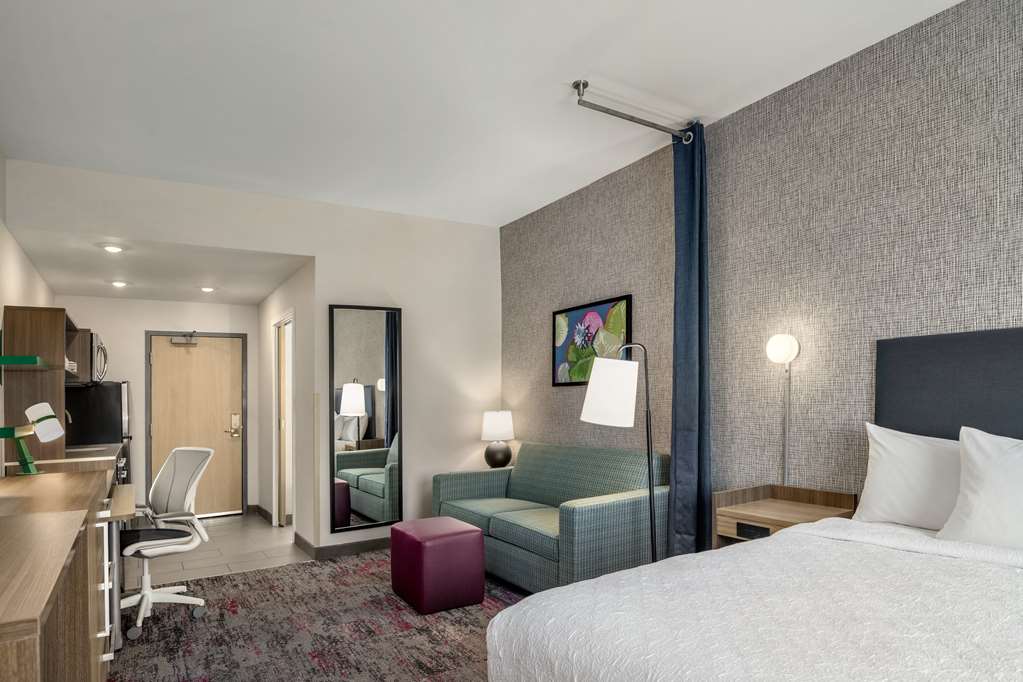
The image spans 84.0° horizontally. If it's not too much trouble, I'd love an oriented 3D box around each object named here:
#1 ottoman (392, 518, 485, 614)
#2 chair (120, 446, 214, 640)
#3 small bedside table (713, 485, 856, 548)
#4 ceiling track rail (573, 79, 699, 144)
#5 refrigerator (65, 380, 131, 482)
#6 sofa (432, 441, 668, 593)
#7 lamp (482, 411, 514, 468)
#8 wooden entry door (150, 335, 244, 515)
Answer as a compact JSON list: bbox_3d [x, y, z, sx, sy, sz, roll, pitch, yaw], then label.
[{"bbox_3d":[-0.471,1.432,3.667,0.425,0.445,0.460,1,-3,-35],"label":"ottoman"},{"bbox_3d":[-2.179,1.188,3.482,0.640,0.990,0.620,-3,-3,30],"label":"chair"},{"bbox_3d":[1.370,1.146,2.847,0.450,0.760,0.490,1,-3,-33],"label":"small bedside table"},{"bbox_3d":[0.722,-1.290,3.253,0.950,0.115,0.080,1,-3,-33],"label":"ceiling track rail"},{"bbox_3d":[-4.131,1.185,5.614,0.640,1.510,0.600,1,-3,-33],"label":"refrigerator"},{"bbox_3d":[0.197,1.258,4.286,0.830,0.875,1.900,1,-3,-33],"label":"sofa"},{"bbox_3d":[-0.119,0.917,5.263,0.300,0.540,0.300,-1,-3,0],"label":"lamp"},{"bbox_3d":[-3.547,0.984,6.448,0.905,2.030,0.050,1,-3,-33],"label":"wooden entry door"}]

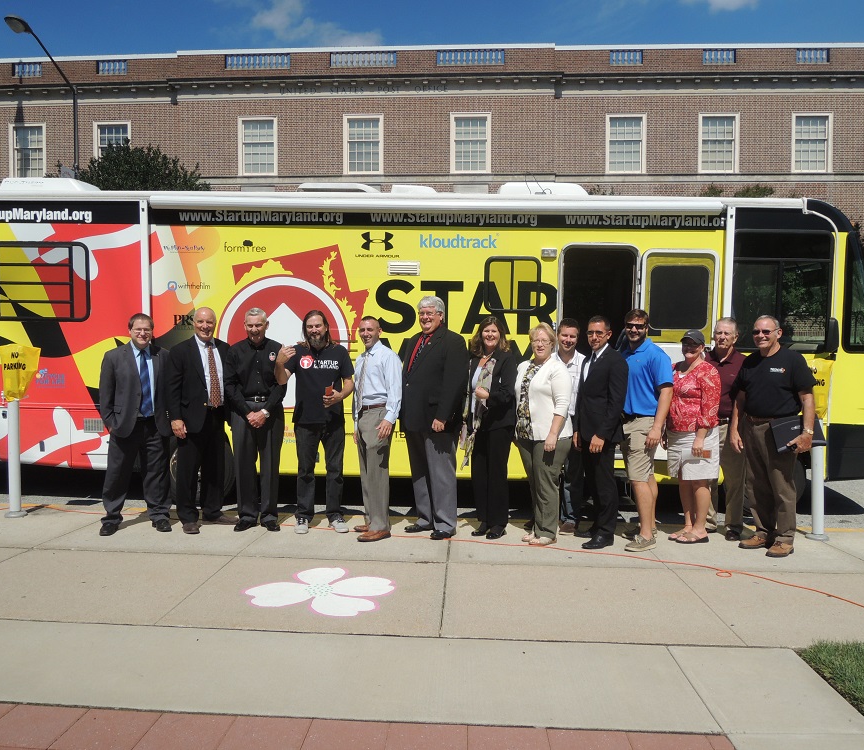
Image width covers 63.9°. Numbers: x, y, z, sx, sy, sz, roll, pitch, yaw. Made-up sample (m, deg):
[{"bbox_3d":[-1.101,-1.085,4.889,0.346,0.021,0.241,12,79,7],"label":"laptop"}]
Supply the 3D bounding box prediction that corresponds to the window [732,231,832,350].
[{"bbox_3d":[3.478,-0.833,6.879,0.971,1.199,0.080,1,1,3],"label":"window"}]

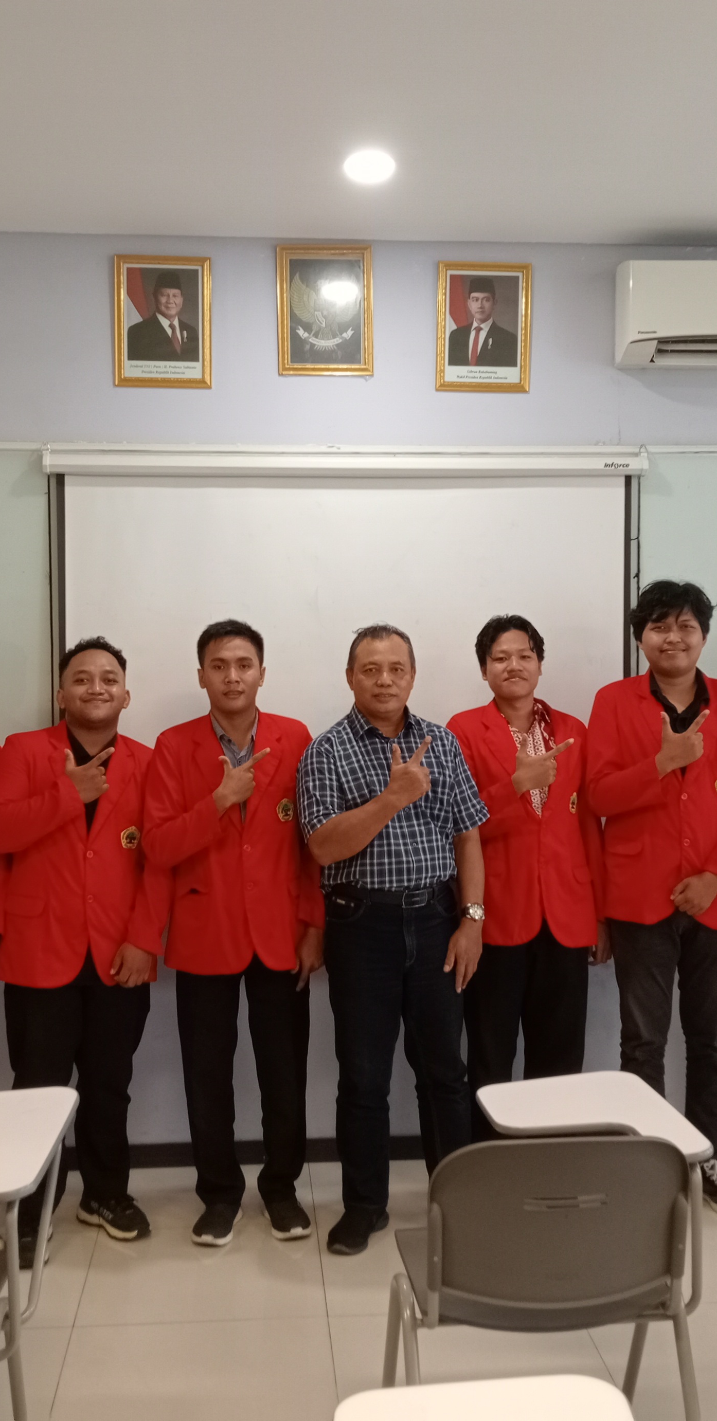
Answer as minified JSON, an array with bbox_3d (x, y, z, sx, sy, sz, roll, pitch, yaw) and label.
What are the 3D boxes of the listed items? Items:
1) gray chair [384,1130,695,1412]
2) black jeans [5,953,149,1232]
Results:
[{"bbox_3d":[0.311,1.078,2.760,0.500,0.780,0.560,0,1,-4],"label":"gray chair"},{"bbox_3d":[-0.763,0.967,4.152,0.394,0.860,0.340,-1,2,-16],"label":"black jeans"}]

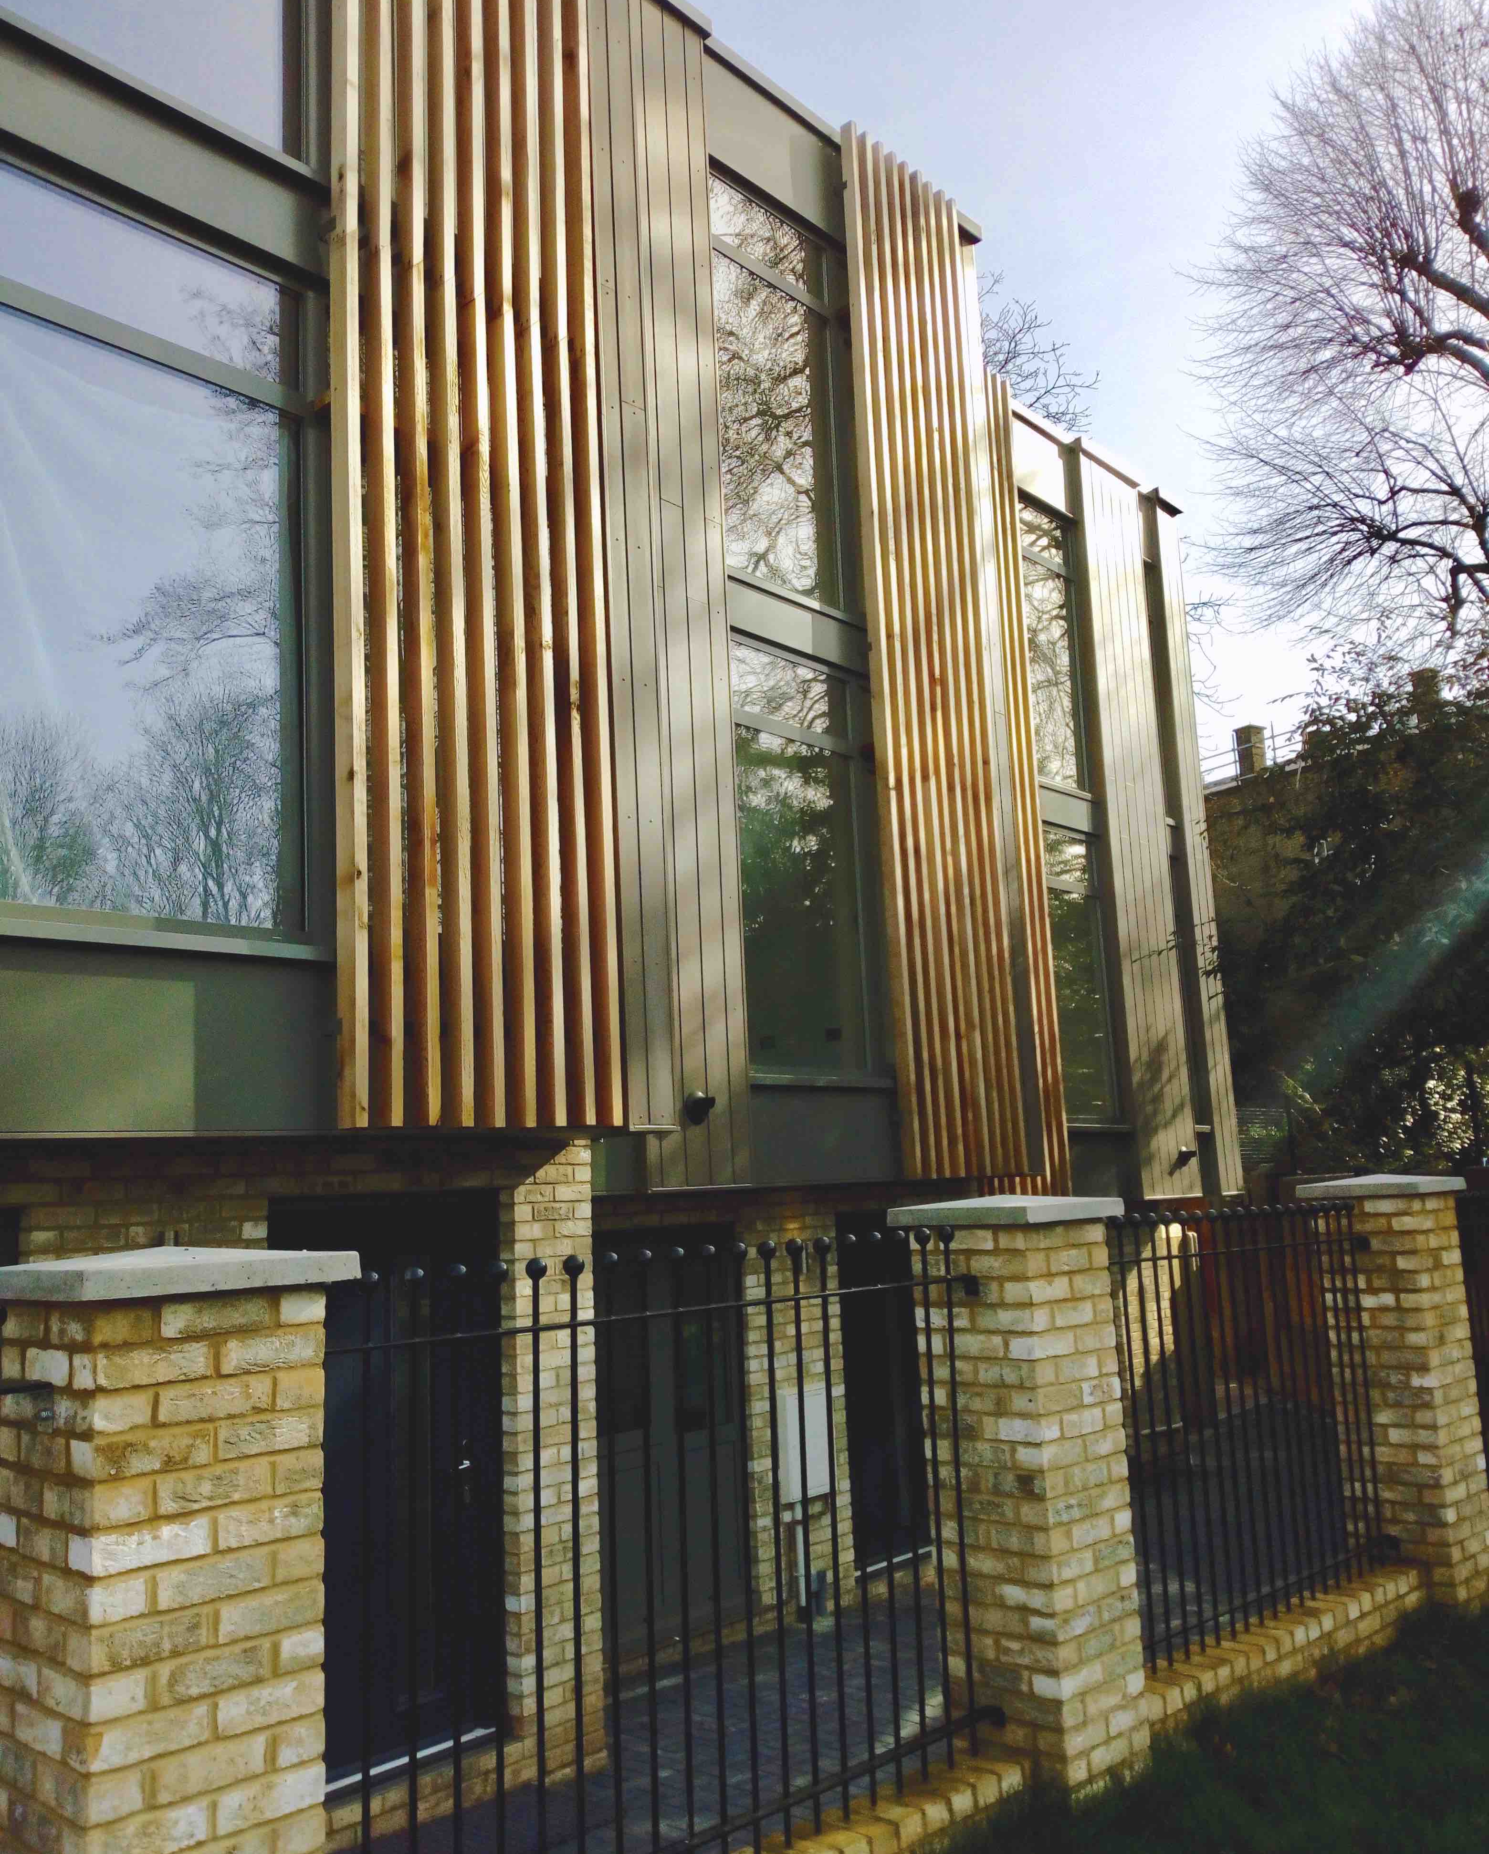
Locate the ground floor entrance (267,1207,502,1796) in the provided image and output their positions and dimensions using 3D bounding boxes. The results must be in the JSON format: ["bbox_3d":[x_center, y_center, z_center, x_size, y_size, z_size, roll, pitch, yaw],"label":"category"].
[{"bbox_3d":[-1.310,2.035,5.732,0.150,2.110,1.112,-10,-11,40],"label":"ground floor entrance"}]

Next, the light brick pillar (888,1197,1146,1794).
[{"bbox_3d":[0.822,1.616,4.598,0.500,1.570,0.530,-10,-11,40],"label":"light brick pillar"}]

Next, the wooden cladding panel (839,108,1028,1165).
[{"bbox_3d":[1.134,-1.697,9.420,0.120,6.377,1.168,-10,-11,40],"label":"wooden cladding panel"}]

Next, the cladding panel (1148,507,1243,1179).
[{"bbox_3d":[3.965,-0.738,13.775,0.170,6.142,0.410,-10,-11,40],"label":"cladding panel"}]

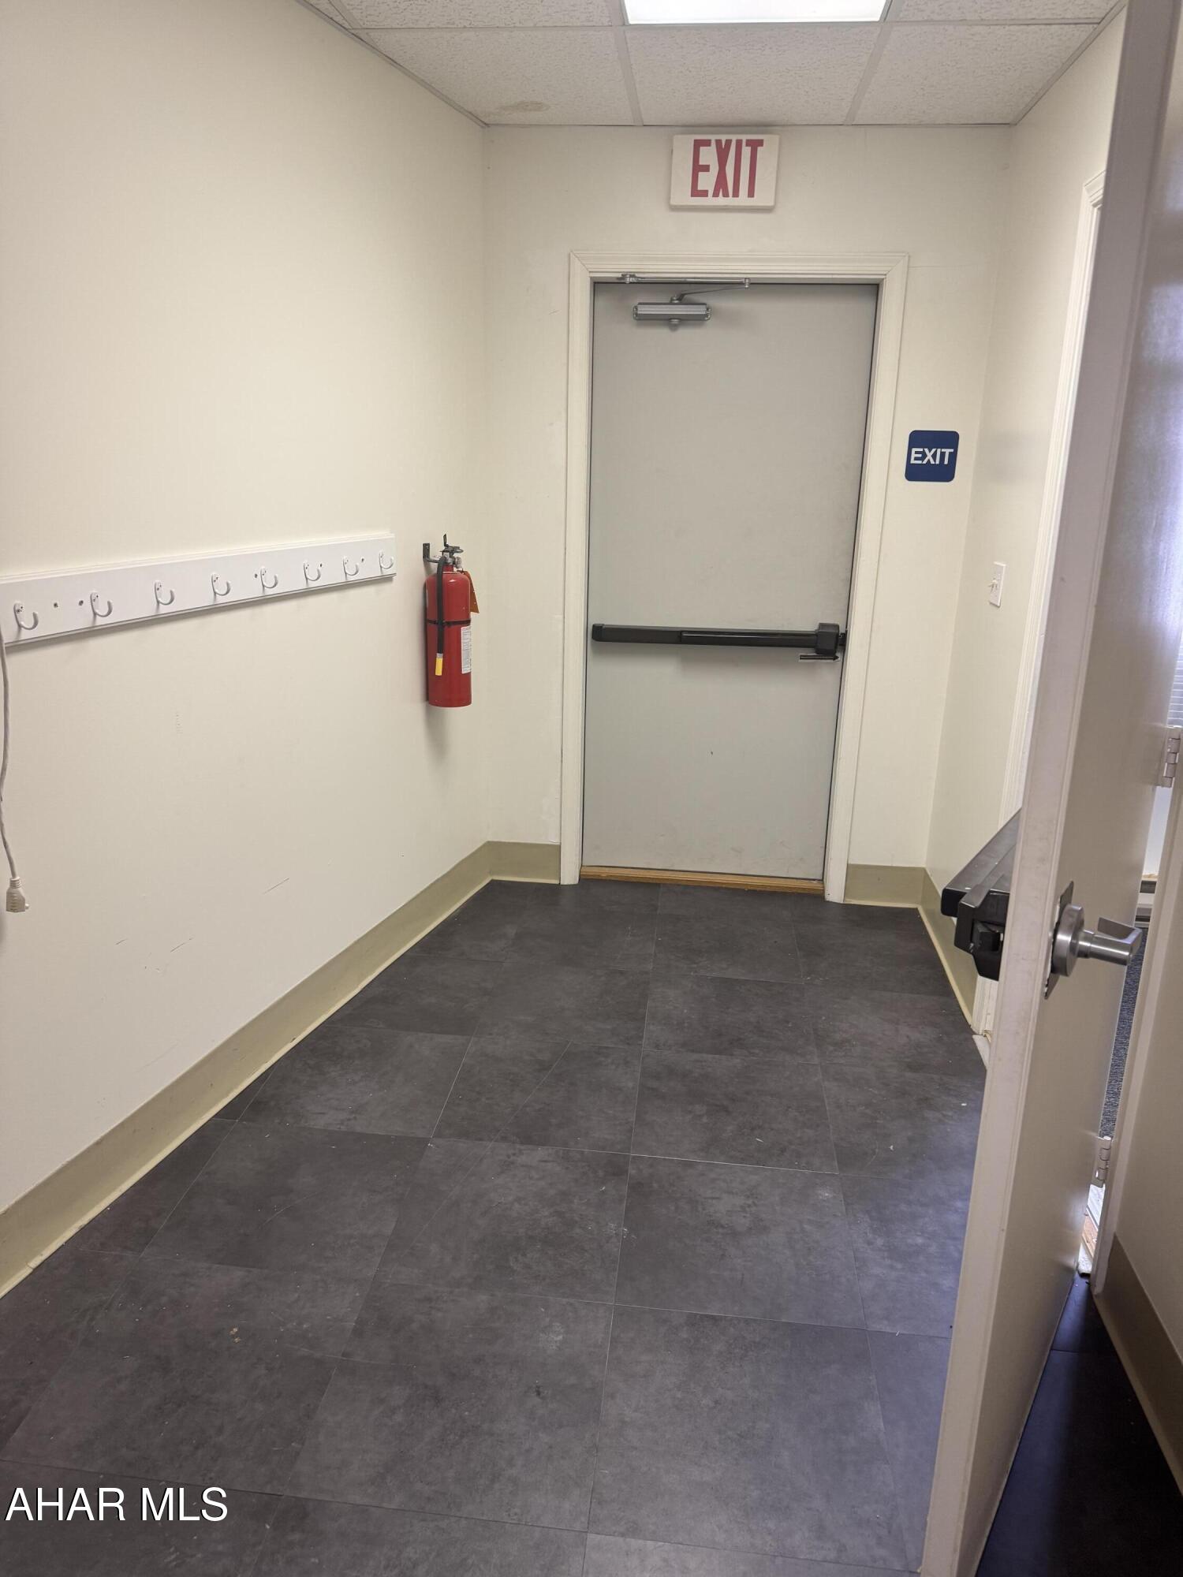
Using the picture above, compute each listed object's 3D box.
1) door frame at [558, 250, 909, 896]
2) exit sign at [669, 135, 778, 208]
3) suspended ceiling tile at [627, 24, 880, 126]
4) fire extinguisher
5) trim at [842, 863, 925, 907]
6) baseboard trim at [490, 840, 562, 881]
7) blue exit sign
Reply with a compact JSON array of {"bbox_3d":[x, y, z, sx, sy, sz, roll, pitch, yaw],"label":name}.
[{"bbox_3d":[0.426,-0.640,3.699,1.028,2.116,0.125,3,17,5],"label":"door frame"},{"bbox_3d":[0.396,-1.832,3.260,0.310,0.193,0.052,3,17,5],"label":"exit sign"},{"bbox_3d":[0.405,-1.855,2.856,0.600,0.018,0.795,3,17,5],"label":"suspended ceiling tile"},{"bbox_3d":[-0.431,-0.499,3.280,0.170,0.510,0.160,1,17,0],"label":"fire extinguisher"},{"bbox_3d":[1.041,0.345,3.881,0.266,0.155,0.012,3,17,5],"label":"trim"},{"bbox_3d":[-0.246,0.276,4.002,0.267,0.155,0.012,3,17,5],"label":"baseboard trim"},{"bbox_3d":[1.075,-1.047,3.451,0.154,0.154,0.006,3,17,5],"label":"blue exit sign"}]

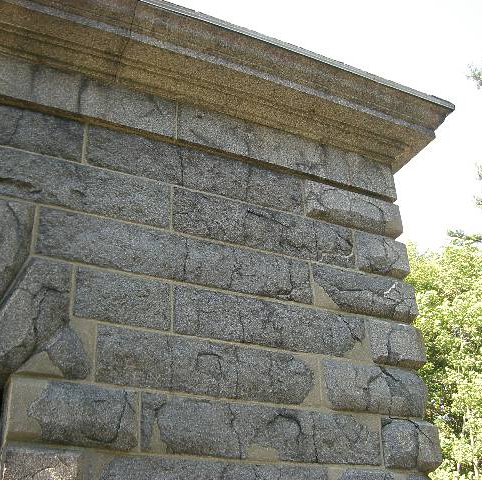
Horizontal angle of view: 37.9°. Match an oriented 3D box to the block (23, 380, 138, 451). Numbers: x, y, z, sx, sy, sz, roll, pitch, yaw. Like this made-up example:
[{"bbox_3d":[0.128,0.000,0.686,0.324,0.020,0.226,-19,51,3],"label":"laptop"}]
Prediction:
[{"bbox_3d":[-1.003,1.083,4.228,0.668,0.348,0.380,12,-27,-24],"label":"block"}]

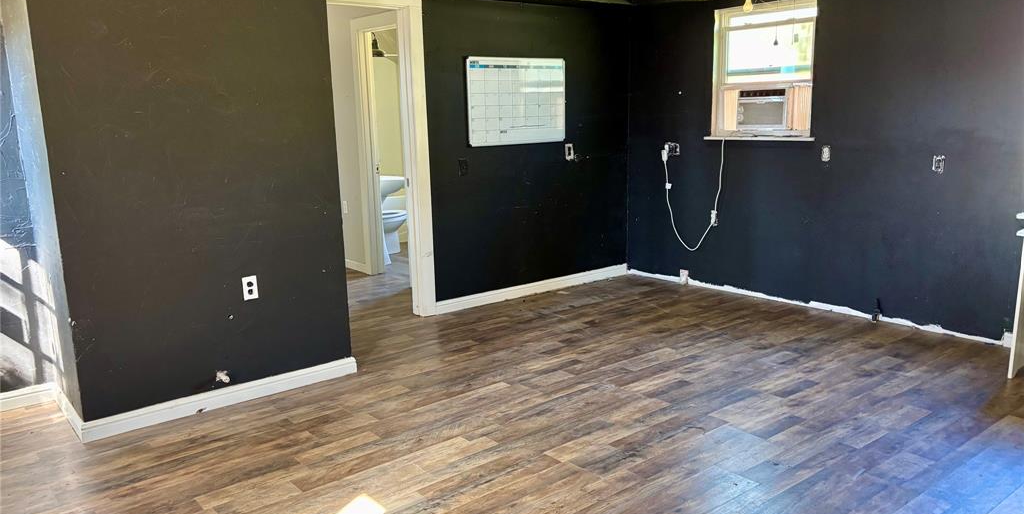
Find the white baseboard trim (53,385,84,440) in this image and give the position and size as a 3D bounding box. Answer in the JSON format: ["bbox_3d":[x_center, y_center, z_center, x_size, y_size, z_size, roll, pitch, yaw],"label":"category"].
[{"bbox_3d":[-2.092,0.727,3.635,0.017,0.093,0.697,-10,14,-38],"label":"white baseboard trim"}]

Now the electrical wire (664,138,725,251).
[{"bbox_3d":[1.376,-0.470,5.884,0.050,0.840,0.537,-10,14,-38],"label":"electrical wire"}]

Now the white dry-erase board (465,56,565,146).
[{"bbox_3d":[0.057,-1.130,5.585,0.917,0.609,0.020,-10,14,-38],"label":"white dry-erase board"}]

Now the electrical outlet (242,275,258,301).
[{"bbox_3d":[-1.278,0.153,3.764,0.070,0.113,0.010,-10,14,-38],"label":"electrical outlet"}]

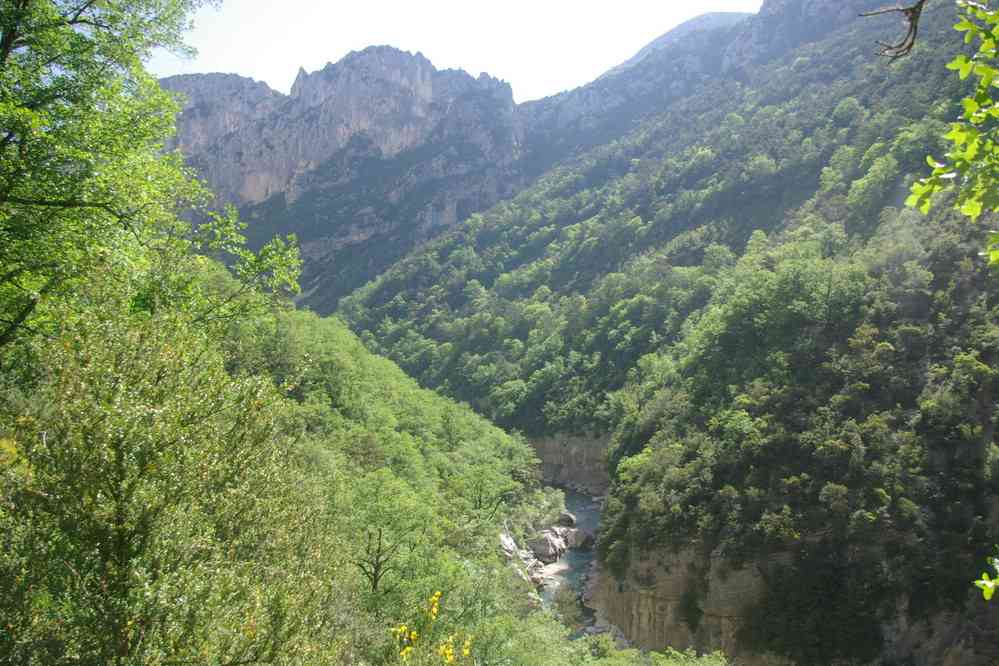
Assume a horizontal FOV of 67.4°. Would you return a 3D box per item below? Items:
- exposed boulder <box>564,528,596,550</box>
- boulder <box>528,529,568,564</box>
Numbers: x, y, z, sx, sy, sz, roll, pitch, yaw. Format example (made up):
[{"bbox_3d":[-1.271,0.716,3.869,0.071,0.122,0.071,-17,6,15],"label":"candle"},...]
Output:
[{"bbox_3d":[12.330,31.420,114.000,4.700,2.600,3.700,0,4,0],"label":"exposed boulder"},{"bbox_3d":[7.120,31.350,110.000,5.600,4.100,5.000,0,4,0],"label":"boulder"}]

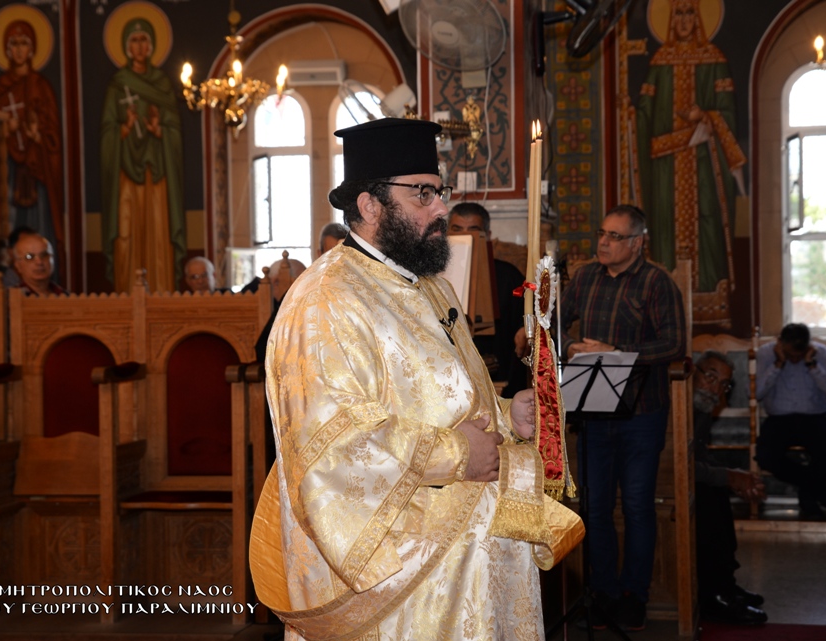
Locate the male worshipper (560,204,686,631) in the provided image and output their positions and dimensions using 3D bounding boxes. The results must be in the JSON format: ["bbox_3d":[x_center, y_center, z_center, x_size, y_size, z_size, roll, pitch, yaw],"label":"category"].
[{"bbox_3d":[0.870,0.392,7.750,0.510,1.740,0.350,-1,0,30],"label":"male worshipper"}]

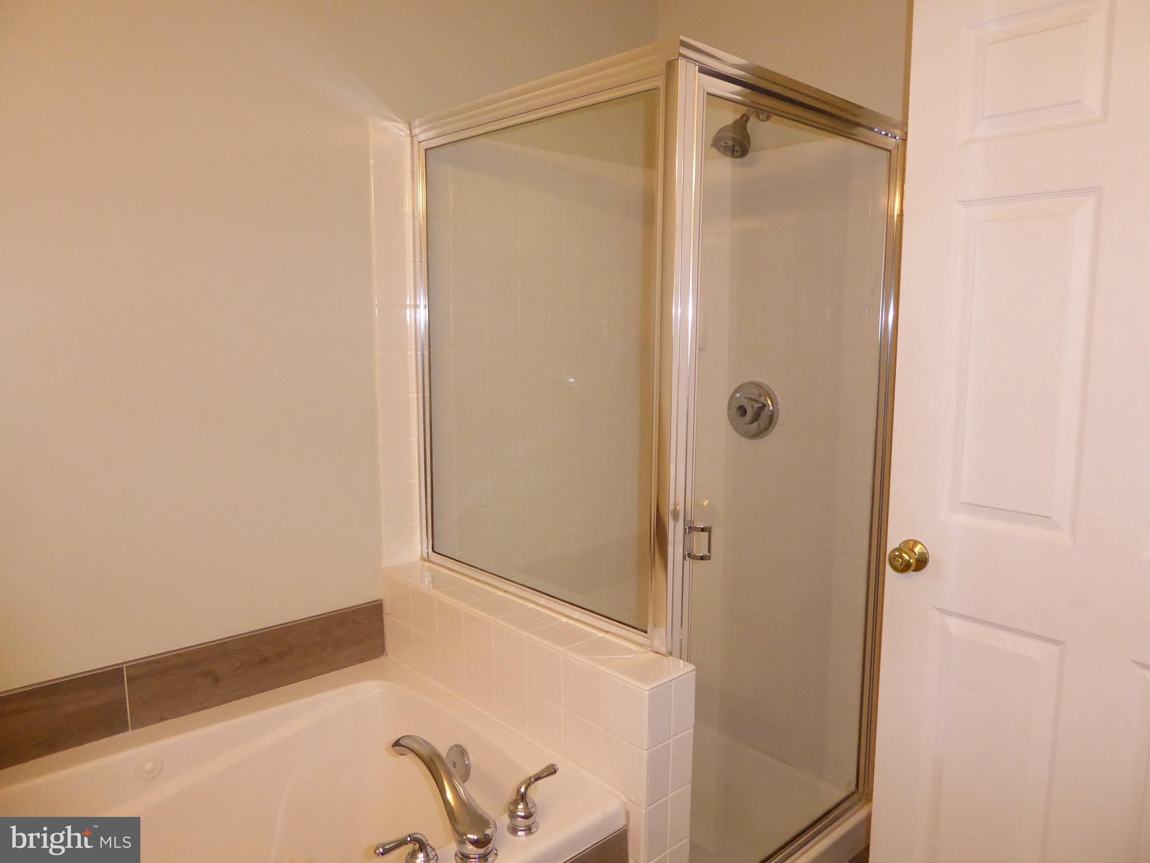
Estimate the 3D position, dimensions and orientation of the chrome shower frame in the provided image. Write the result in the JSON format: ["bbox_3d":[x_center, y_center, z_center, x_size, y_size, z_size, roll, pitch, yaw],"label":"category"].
[{"bbox_3d":[0.207,0.130,2.116,0.871,1.766,0.855,-7,11,-42],"label":"chrome shower frame"}]

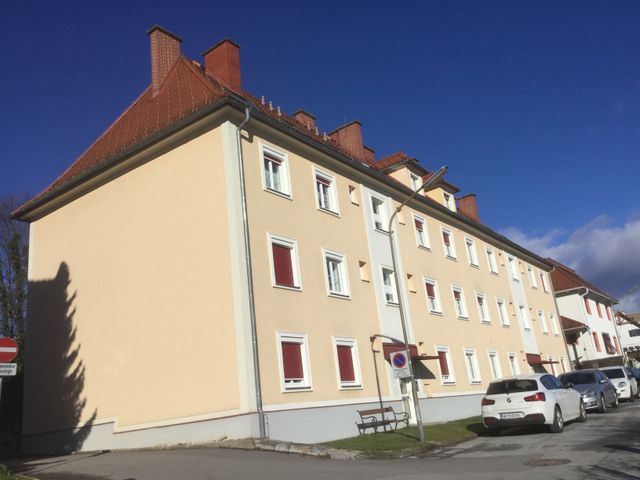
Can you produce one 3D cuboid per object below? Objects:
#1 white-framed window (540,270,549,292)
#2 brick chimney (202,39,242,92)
[{"bbox_3d":[15.909,3.077,40.845,0.200,1.580,1.338,-19,-21,33],"label":"white-framed window"},{"bbox_3d":[-4.159,-7.251,24.707,1.441,2.246,0.873,-19,-21,33],"label":"brick chimney"}]

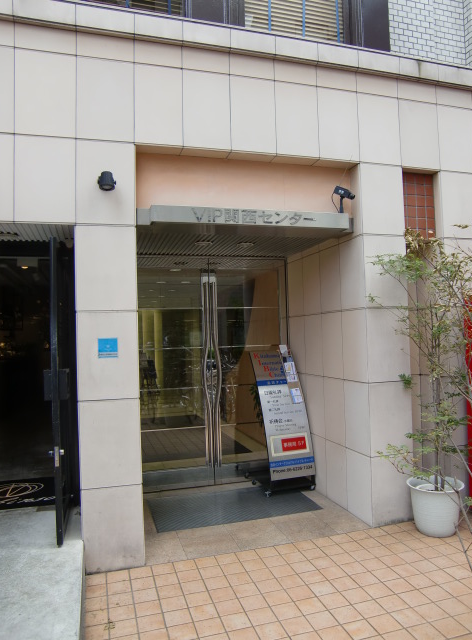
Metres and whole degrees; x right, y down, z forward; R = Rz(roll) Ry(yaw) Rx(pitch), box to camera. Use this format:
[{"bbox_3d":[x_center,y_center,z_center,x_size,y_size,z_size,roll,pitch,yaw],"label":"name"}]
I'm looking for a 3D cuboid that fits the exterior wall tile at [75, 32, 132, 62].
[{"bbox_3d":[-0.921,-1.911,3.648,0.398,0.168,0.030,-1,-2,-18],"label":"exterior wall tile"}]

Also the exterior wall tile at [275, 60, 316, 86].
[{"bbox_3d":[0.461,-1.939,4.094,0.364,0.163,0.050,-1,-2,-18],"label":"exterior wall tile"}]

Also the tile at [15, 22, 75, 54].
[{"bbox_3d":[-1.294,-1.904,3.528,0.395,0.168,0.030,-1,-2,-18],"label":"tile"}]

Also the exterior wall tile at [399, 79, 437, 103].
[{"bbox_3d":[1.551,-1.953,4.443,0.388,0.163,0.030,-1,-2,-18],"label":"exterior wall tile"}]

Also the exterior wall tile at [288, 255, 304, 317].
[{"bbox_3d":[0.653,-0.344,5.478,0.050,0.598,0.369,-1,-2,-18],"label":"exterior wall tile"}]

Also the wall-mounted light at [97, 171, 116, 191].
[{"bbox_3d":[-0.895,-0.967,3.600,0.122,0.115,0.140,-1,-2,-18],"label":"wall-mounted light"}]

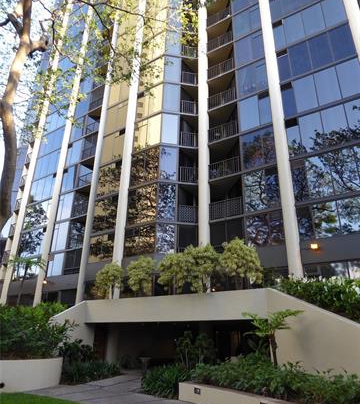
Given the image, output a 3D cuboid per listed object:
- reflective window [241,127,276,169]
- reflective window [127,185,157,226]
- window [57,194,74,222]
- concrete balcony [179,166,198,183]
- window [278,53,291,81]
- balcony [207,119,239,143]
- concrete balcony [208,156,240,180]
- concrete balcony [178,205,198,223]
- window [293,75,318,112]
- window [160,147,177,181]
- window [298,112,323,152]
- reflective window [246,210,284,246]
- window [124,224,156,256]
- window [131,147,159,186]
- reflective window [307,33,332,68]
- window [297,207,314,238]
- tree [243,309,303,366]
[{"bbox_3d":[4.786,-3.219,20.723,2.241,2.484,0.100,-13,-28,30],"label":"reflective window"},{"bbox_3d":[-2.376,0.197,22.171,2.349,2.511,0.100,-13,-28,30],"label":"reflective window"},{"bbox_3d":[-9.681,0.289,29.261,1.986,2.543,0.100,-14,-28,30],"label":"window"},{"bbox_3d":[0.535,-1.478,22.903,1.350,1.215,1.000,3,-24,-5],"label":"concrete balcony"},{"bbox_3d":[6.641,-8.655,22.329,0.850,2.114,0.120,-14,-27,32],"label":"window"},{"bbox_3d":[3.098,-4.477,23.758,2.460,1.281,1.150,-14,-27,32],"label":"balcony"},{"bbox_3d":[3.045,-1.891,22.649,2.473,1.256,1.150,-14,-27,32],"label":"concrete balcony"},{"bbox_3d":[0.477,0.988,21.806,1.350,1.215,1.000,3,-24,-5],"label":"concrete balcony"},{"bbox_3d":[7.385,-6.316,20.334,1.188,2.484,0.100,-13,-28,30],"label":"window"},{"bbox_3d":[-0.769,-2.572,23.253,1.148,2.523,0.120,4,-23,-7],"label":"window"},{"bbox_3d":[7.446,-3.921,19.629,1.210,2.442,0.120,-14,-27,32],"label":"window"},{"bbox_3d":[4.628,1.442,18.659,2.230,1.877,0.100,-14,-28,30],"label":"reflective window"},{"bbox_3d":[-2.458,2.401,21.189,2.421,1.768,0.100,-14,-28,30],"label":"window"},{"bbox_3d":[-2.318,-2.270,23.267,2.349,2.511,0.100,-13,-28,30],"label":"window"},{"bbox_3d":[8.446,-9.009,20.834,1.188,2.511,0.100,-13,-28,30],"label":"reflective window"},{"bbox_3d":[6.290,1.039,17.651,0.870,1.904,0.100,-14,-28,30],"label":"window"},{"bbox_3d":[3.174,4.753,11.898,1.950,2.050,1.800,-4,-24,13],"label":"tree"}]

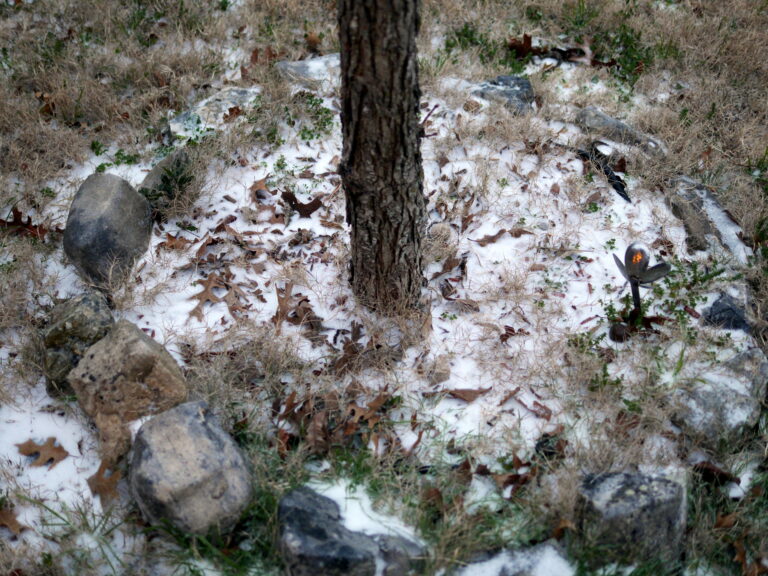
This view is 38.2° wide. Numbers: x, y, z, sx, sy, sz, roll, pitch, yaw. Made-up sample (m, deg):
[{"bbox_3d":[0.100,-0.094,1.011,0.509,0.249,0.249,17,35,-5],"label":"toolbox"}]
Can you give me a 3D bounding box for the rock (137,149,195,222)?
[{"bbox_3d":[-0.528,-0.252,2.692,0.145,0.140,0.140,-7,40,-7],"label":"rock"}]

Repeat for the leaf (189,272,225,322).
[{"bbox_3d":[-0.381,0.017,2.396,0.085,0.020,0.130,0,44,0],"label":"leaf"}]

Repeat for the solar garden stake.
[{"bbox_3d":[0.541,-0.013,2.329,0.120,0.201,0.100,4,40,13],"label":"solar garden stake"}]

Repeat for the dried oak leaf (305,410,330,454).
[{"bbox_3d":[-0.128,0.275,2.114,0.044,0.040,0.078,-1,39,1],"label":"dried oak leaf"}]

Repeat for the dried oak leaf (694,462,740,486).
[{"bbox_3d":[0.606,0.339,2.027,0.085,0.035,0.050,11,45,11],"label":"dried oak leaf"}]

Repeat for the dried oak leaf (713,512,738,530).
[{"bbox_3d":[0.605,0.413,1.964,0.050,0.025,0.040,-7,44,-7],"label":"dried oak leaf"}]

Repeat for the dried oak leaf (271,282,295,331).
[{"bbox_3d":[-0.217,0.039,2.370,0.055,0.030,0.125,0,44,0],"label":"dried oak leaf"}]

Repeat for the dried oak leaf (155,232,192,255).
[{"bbox_3d":[-0.492,-0.104,2.595,0.082,0.025,0.052,-7,40,-7],"label":"dried oak leaf"}]

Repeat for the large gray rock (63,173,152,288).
[{"bbox_3d":[-0.618,-0.130,2.487,0.185,0.215,0.180,-8,40,-9],"label":"large gray rock"}]

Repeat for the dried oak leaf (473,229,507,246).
[{"bbox_3d":[0.250,-0.119,2.603,0.080,0.015,0.030,-14,41,-15],"label":"dried oak leaf"}]

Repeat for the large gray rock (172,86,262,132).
[{"bbox_3d":[-0.433,-0.466,2.874,0.240,0.080,0.140,-11,45,-11],"label":"large gray rock"}]

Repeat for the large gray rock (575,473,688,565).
[{"bbox_3d":[0.420,0.396,1.903,0.155,0.115,0.110,-12,41,-13],"label":"large gray rock"}]

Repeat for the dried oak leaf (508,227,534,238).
[{"bbox_3d":[0.324,-0.131,2.617,0.057,0.013,0.030,-1,39,1],"label":"dried oak leaf"}]

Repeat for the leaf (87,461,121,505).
[{"bbox_3d":[-0.512,0.355,2.028,0.065,0.030,0.085,0,44,0],"label":"leaf"}]

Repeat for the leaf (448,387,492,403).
[{"bbox_3d":[0.168,0.211,2.203,0.085,0.017,0.032,-4,40,-3],"label":"leaf"}]

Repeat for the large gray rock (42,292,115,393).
[{"bbox_3d":[-0.620,0.110,2.242,0.150,0.140,0.200,-7,44,-7],"label":"large gray rock"}]

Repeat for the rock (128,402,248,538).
[{"bbox_3d":[-0.344,0.319,1.972,0.195,0.170,0.195,-7,40,-7],"label":"rock"}]

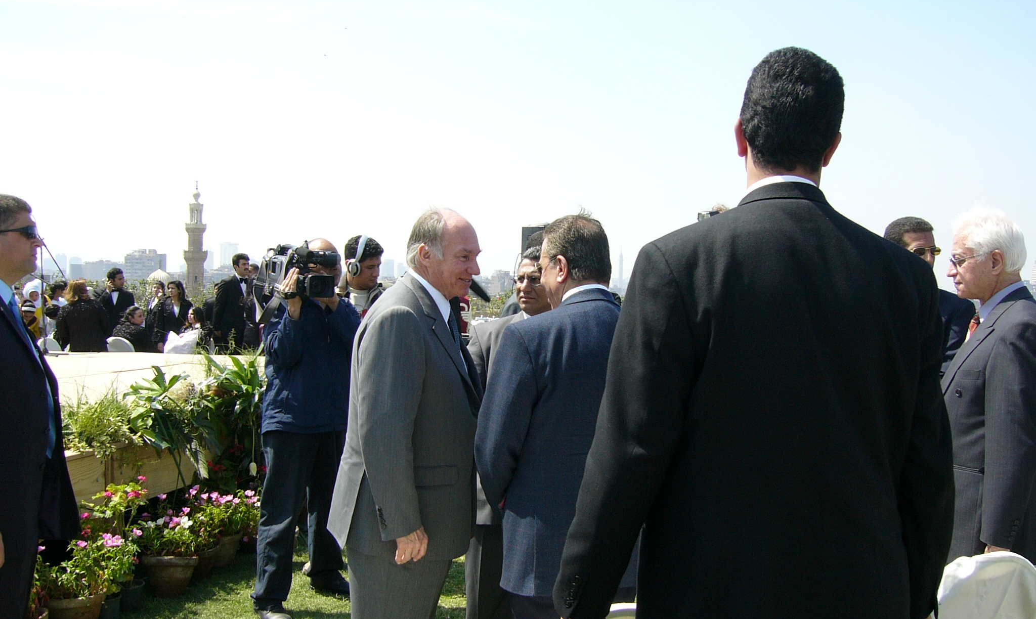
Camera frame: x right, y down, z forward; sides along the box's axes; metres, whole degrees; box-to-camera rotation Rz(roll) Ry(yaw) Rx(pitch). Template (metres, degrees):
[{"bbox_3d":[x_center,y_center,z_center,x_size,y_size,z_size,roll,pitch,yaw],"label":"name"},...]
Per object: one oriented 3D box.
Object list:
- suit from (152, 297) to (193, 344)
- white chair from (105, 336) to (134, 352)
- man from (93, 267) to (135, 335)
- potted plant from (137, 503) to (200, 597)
[{"bbox_3d":[-4.218,0.190,12.800,0.500,0.700,0.290,1,2,7],"label":"suit"},{"bbox_3d":[-4.520,0.760,12.000,0.430,0.930,0.500,1,1,6],"label":"white chair"},{"bbox_3d":[-4.700,0.370,12.300,0.550,1.730,0.360,0,1,-14],"label":"man"},{"bbox_3d":[-1.690,1.150,5.060,0.300,0.430,0.300,1,1,0],"label":"potted plant"}]

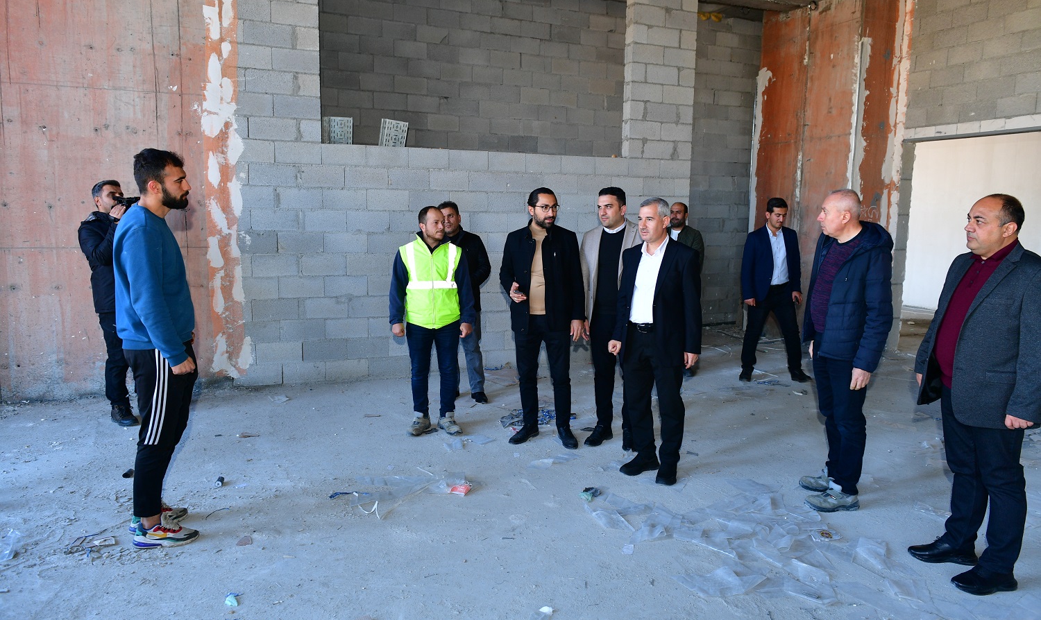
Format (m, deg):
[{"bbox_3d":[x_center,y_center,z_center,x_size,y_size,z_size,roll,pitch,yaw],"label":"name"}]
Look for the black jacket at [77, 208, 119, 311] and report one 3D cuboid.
[{"bbox_3d":[-2.989,-0.360,5.200,0.420,0.740,0.530,3,8,18],"label":"black jacket"}]

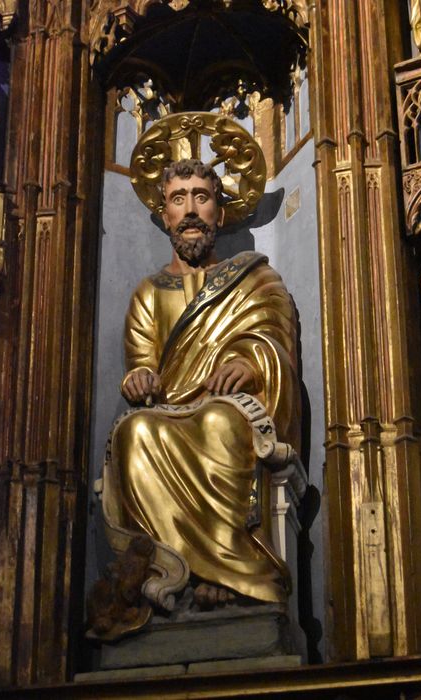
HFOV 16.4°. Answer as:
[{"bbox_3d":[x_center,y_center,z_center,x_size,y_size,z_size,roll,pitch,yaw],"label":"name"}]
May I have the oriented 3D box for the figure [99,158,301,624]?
[{"bbox_3d":[-0.049,0.124,5.068,0.704,1.859,0.627,-8,-25,17],"label":"figure"}]

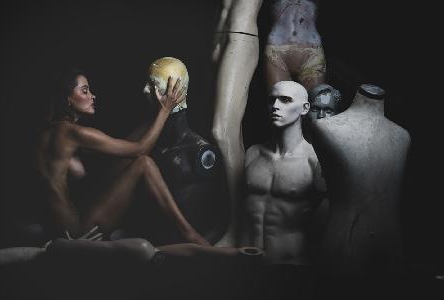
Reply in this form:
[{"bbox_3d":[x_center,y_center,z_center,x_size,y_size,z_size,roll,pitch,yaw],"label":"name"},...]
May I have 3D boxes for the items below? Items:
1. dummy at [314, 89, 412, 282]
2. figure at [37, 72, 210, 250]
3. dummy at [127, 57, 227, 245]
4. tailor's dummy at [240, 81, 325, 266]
[{"bbox_3d":[0.600,0.152,3.050,0.430,0.870,0.270,2,6,22],"label":"dummy"},{"bbox_3d":[-0.481,0.042,3.400,0.830,0.870,0.450,-1,6,-7],"label":"figure"},{"bbox_3d":[-0.224,0.014,3.500,0.300,0.940,0.470,-6,8,-43],"label":"dummy"},{"bbox_3d":[0.279,0.117,3.300,0.410,0.880,0.270,3,7,28],"label":"tailor's dummy"}]

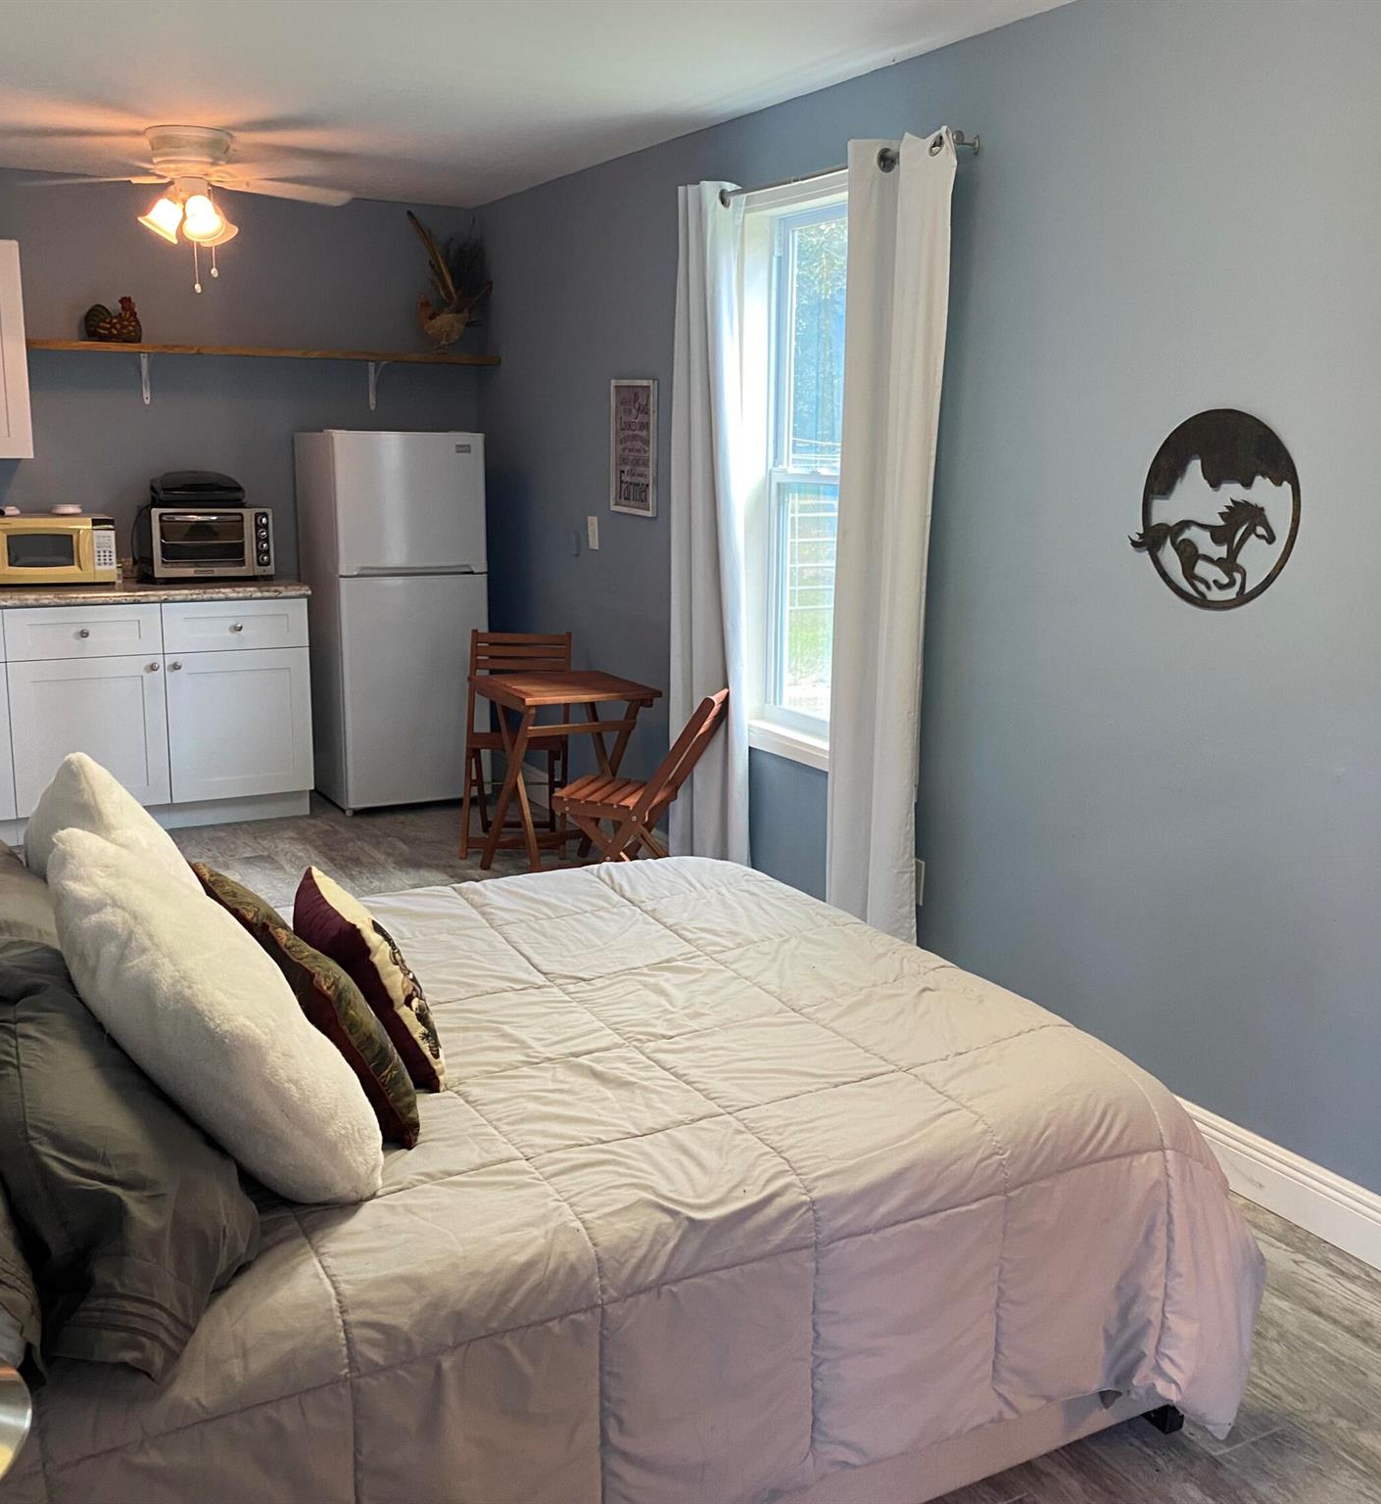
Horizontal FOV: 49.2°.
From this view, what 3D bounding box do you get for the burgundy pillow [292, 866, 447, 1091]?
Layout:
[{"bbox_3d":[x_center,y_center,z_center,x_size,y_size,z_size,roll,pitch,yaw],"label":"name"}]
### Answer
[{"bbox_3d":[-0.489,0.327,2.275,0.120,0.315,0.335,-31,24,-19],"label":"burgundy pillow"}]

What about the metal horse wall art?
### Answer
[{"bbox_3d":[1.042,-0.487,3.021,0.020,0.400,0.430,-6,13,-28],"label":"metal horse wall art"}]

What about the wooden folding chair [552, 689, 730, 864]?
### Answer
[{"bbox_3d":[-0.123,0.159,4.708,0.470,0.780,0.385,5,13,19],"label":"wooden folding chair"}]

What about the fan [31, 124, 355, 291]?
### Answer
[{"bbox_3d":[-1.596,-1.746,4.859,1.070,0.495,1.070,-6,13,-28],"label":"fan"}]

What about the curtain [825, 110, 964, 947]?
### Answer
[{"bbox_3d":[0.504,-0.454,3.904,0.110,2.160,0.360,-6,14,-28],"label":"curtain"}]

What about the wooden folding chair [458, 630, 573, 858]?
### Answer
[{"bbox_3d":[-0.643,-0.035,5.588,0.385,0.780,0.440,1,12,-2],"label":"wooden folding chair"}]

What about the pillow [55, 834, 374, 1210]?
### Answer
[{"bbox_3d":[-0.631,0.330,1.997,0.190,0.475,0.480,-42,29,-18],"label":"pillow"}]

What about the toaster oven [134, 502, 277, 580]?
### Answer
[{"bbox_3d":[-1.909,-0.819,5.934,0.450,0.290,0.380,-5,13,-27],"label":"toaster oven"}]

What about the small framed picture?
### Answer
[{"bbox_3d":[-0.194,-1.061,5.242,0.022,0.450,0.320,-6,14,-28],"label":"small framed picture"}]

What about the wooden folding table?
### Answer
[{"bbox_3d":[-0.439,0.106,5.113,0.465,0.675,0.510,-6,13,-28],"label":"wooden folding table"}]

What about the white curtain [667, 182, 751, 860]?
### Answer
[{"bbox_3d":[0.066,-0.626,4.689,0.110,2.160,0.400,-6,14,-28],"label":"white curtain"}]

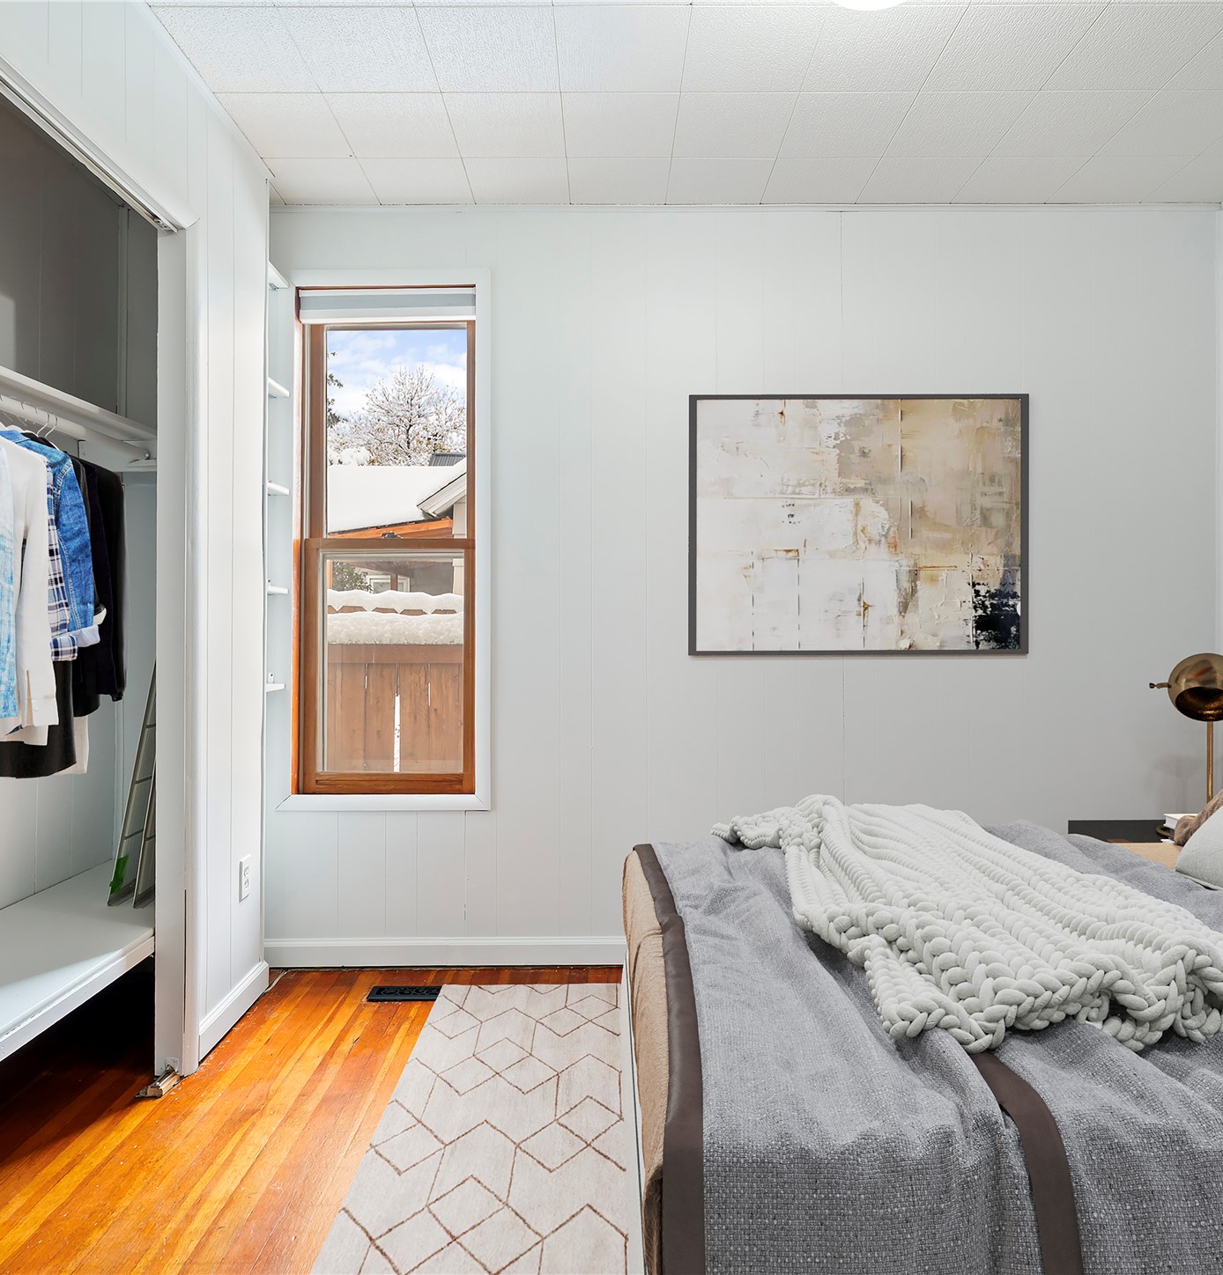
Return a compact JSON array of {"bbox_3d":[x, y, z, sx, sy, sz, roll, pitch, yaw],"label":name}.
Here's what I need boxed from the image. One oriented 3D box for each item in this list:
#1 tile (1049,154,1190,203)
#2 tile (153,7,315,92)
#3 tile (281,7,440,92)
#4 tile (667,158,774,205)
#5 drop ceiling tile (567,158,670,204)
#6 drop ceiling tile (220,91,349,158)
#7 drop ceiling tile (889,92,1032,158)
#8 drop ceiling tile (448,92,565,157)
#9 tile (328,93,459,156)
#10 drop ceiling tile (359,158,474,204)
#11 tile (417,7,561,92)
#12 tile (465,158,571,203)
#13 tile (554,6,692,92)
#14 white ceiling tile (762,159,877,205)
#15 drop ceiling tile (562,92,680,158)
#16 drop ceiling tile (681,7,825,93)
[{"bbox_3d":[1.548,-1.403,2.601,0.305,0.018,0.279,0,0,0],"label":"tile"},{"bbox_3d":[-0.877,-1.393,2.012,0.281,0.018,0.297,0,0,0],"label":"tile"},{"bbox_3d":[-0.586,-1.395,2.016,0.305,0.016,0.298,0,0,0],"label":"tile"},{"bbox_3d":[0.327,-1.400,2.600,0.305,0.016,0.267,0,0,0],"label":"tile"},{"bbox_3d":[0.023,-1.399,2.600,0.305,0.016,0.267,0,0,0],"label":"drop ceiling tile"},{"bbox_3d":[-0.880,-1.397,2.318,0.285,0.018,0.305,0,1,0],"label":"drop ceiling tile"},{"bbox_3d":[0.939,-1.400,2.312,0.305,0.018,0.297,0,0,0],"label":"drop ceiling tile"},{"bbox_3d":[-0.282,-1.397,2.315,0.305,0.016,0.301,0,0,0],"label":"drop ceiling tile"},{"bbox_3d":[-0.585,-1.397,2.317,0.305,0.018,0.305,0,1,0],"label":"tile"},{"bbox_3d":[-0.587,-1.397,2.599,0.305,0.016,0.267,0,0,0],"label":"drop ceiling tile"},{"bbox_3d":[-0.280,-1.395,2.013,0.305,0.018,0.297,0,0,0],"label":"tile"},{"bbox_3d":[-0.280,-1.401,2.604,0.305,0.018,0.270,0,1,0],"label":"tile"},{"bbox_3d":[0.024,-1.391,2.011,0.305,0.018,0.305,0,1,0],"label":"tile"},{"bbox_3d":[0.632,-1.401,2.600,0.305,0.016,0.267,0,0,0],"label":"white ceiling tile"},{"bbox_3d":[0.023,-1.398,2.316,0.305,0.016,0.301,0,0,0],"label":"drop ceiling tile"},{"bbox_3d":[0.329,-1.391,2.011,0.305,0.018,0.305,0,1,0],"label":"drop ceiling tile"}]

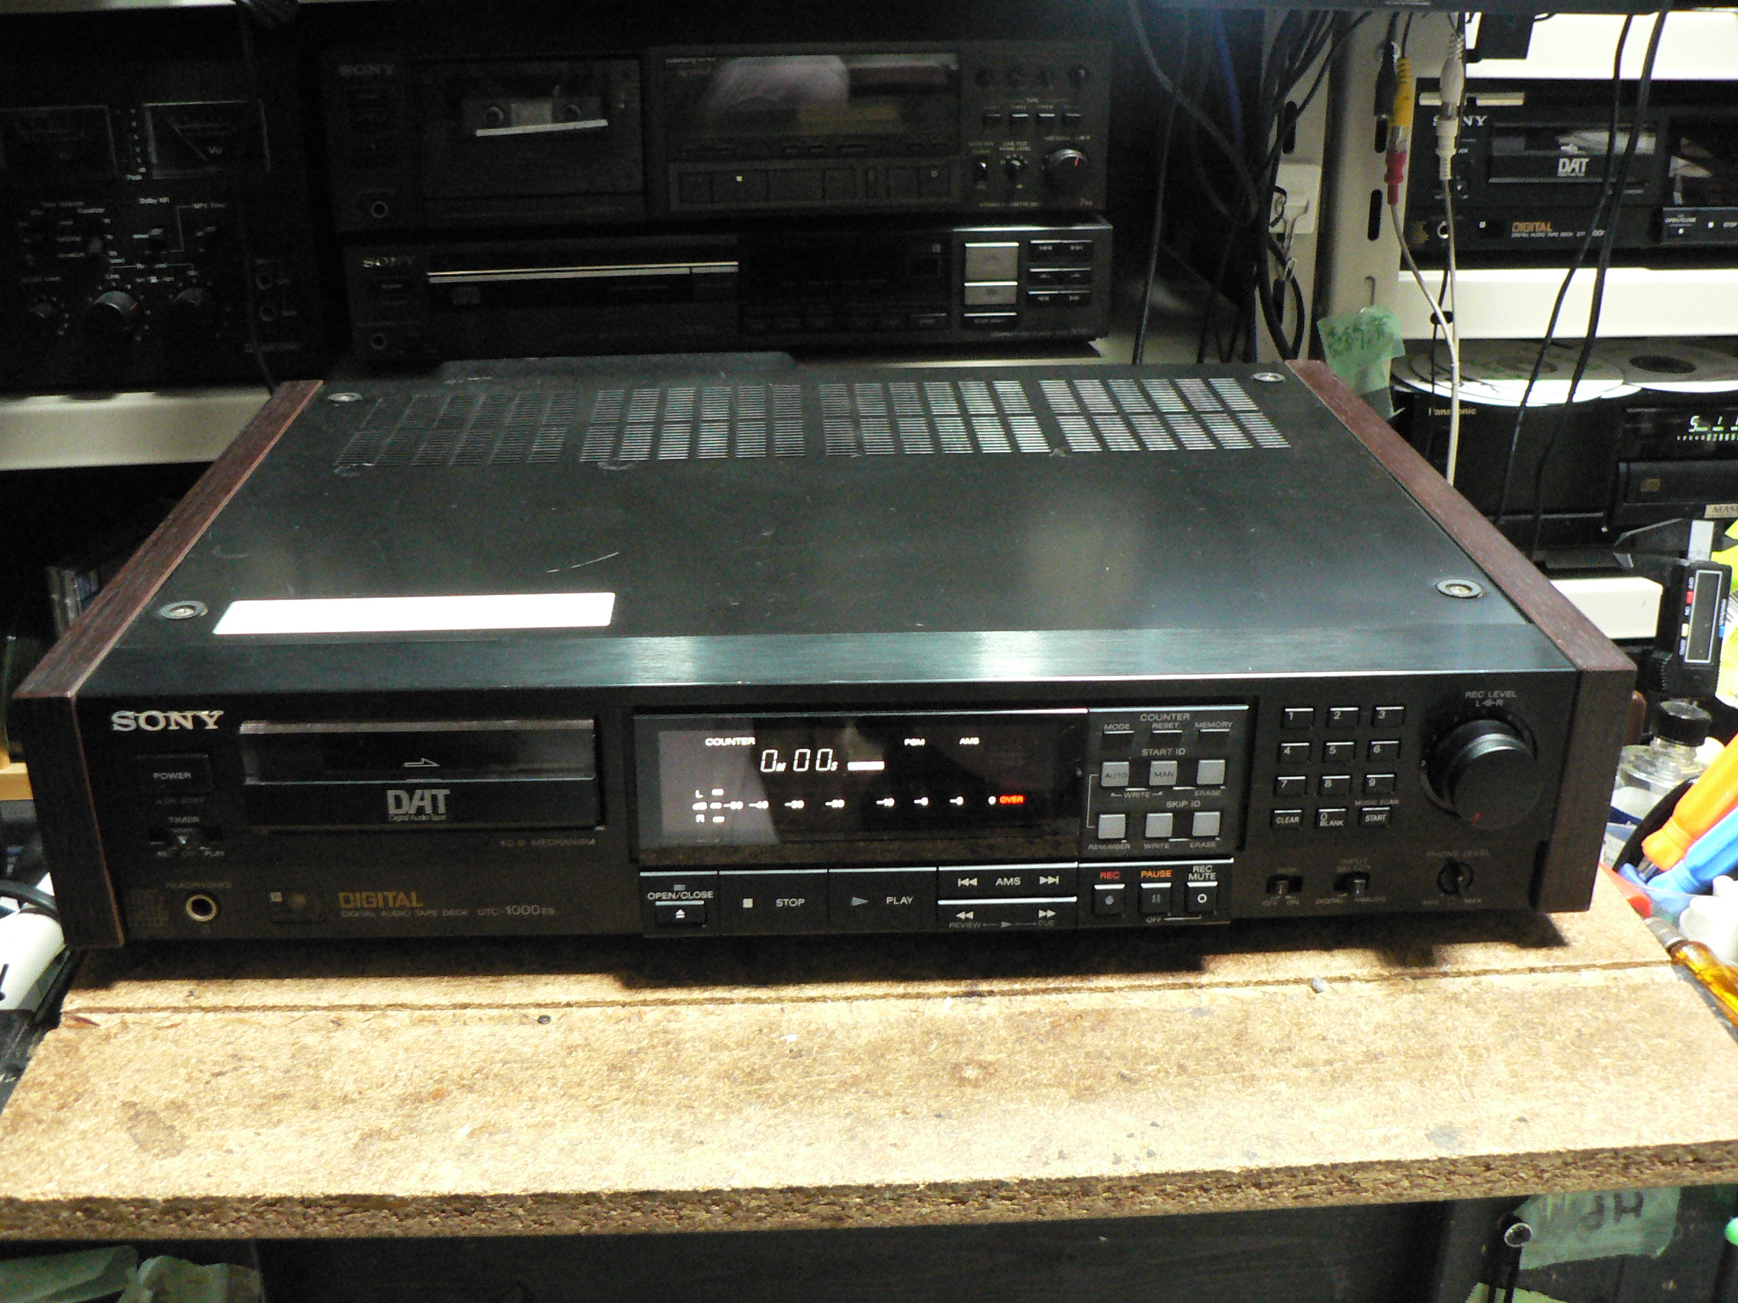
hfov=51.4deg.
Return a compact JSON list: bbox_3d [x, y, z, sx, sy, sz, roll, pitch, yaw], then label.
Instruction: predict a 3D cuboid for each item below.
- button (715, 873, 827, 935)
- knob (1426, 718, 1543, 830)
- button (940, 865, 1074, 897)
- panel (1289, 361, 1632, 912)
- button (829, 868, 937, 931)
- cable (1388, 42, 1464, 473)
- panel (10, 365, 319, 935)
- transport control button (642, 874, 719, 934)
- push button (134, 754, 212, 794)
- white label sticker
[{"bbox_3d":[-0.029,0.075,0.550,0.033,0.022,0.006,-1,25,-3],"label":"button"},{"bbox_3d":[0.185,0.037,0.539,0.032,0.032,0.016,-1,25,-3],"label":"knob"},{"bbox_3d":[0.042,0.069,0.552,0.043,0.012,0.006,-1,25,-3],"label":"button"},{"bbox_3d":[0.209,-0.025,0.700,0.018,0.084,0.326,-1,25,-3],"label":"panel"},{"bbox_3d":[0.004,0.074,0.552,0.033,0.022,0.006,-1,25,-3],"label":"button"},{"bbox_3d":[0.273,-0.183,0.894,0.050,0.231,0.030,0,24,0],"label":"cable"},{"bbox_3d":[-0.242,-0.016,0.676,0.018,0.084,0.326,-1,25,-3],"label":"panel"},{"bbox_3d":[-0.057,0.075,0.549,0.023,0.022,0.006,-1,25,-3],"label":"transport control button"},{"bbox_3d":[-0.200,0.034,0.523,0.021,0.012,0.005,-1,25,-3],"label":"push button"},{"bbox_3d":[-0.141,-0.012,0.567,0.119,0.001,0.026,-1,25,-3],"label":"white label sticker"}]

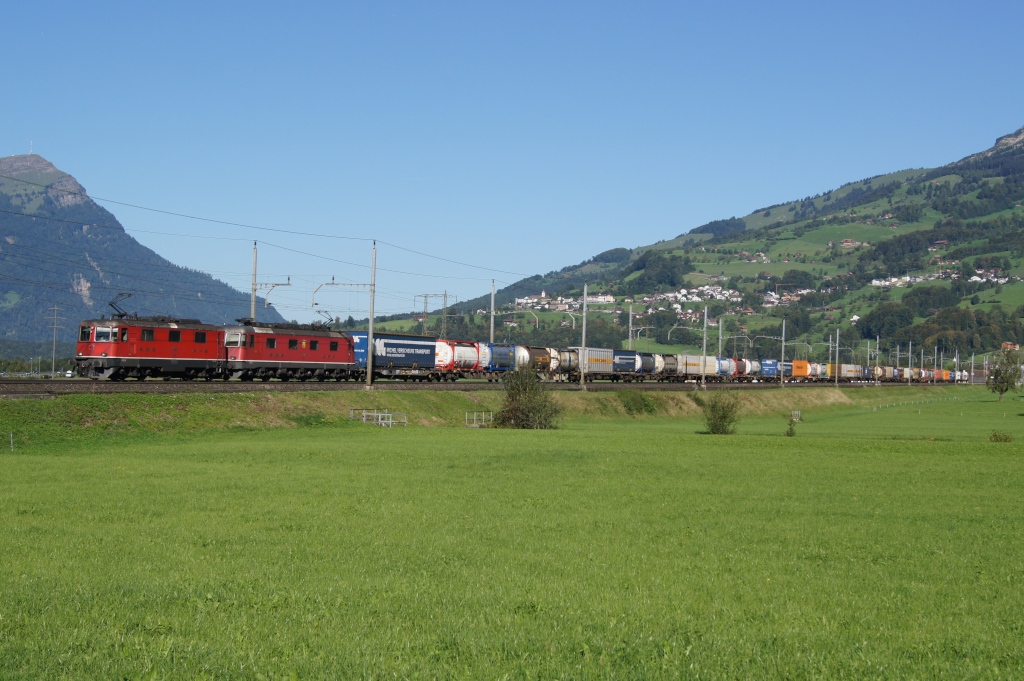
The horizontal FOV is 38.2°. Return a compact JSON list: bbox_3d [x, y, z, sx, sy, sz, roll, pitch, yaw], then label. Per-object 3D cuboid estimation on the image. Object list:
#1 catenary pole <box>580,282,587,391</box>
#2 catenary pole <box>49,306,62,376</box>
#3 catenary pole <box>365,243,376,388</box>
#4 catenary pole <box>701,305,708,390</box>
[{"bbox_3d":[7.940,-0.549,162.300,0.400,11.860,0.400,1,-1,23],"label":"catenary pole"},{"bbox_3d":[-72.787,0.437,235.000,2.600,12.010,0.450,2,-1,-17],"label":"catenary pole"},{"bbox_3d":[-11.206,-2.008,118.000,0.400,11.710,0.400,1,-1,23],"label":"catenary pole"},{"bbox_3d":[26.867,0.871,206.000,0.400,11.920,0.400,1,-1,23],"label":"catenary pole"}]

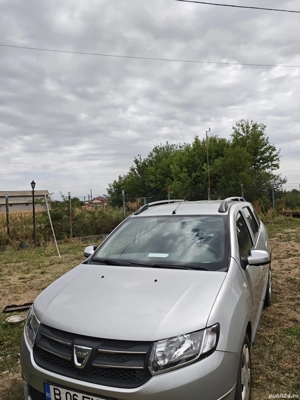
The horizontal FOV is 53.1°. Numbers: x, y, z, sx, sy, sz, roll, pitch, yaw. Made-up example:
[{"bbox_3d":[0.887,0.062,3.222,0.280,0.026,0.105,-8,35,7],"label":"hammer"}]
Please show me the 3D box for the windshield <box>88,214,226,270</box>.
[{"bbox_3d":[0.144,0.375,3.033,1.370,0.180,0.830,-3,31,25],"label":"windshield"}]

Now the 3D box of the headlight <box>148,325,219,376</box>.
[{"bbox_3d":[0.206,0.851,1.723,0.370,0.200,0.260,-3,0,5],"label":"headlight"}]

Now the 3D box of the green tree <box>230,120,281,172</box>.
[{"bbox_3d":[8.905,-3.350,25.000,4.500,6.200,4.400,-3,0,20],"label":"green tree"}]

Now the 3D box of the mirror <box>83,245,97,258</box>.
[{"bbox_3d":[-0.625,0.595,3.459,0.210,0.145,0.125,-3,0,25],"label":"mirror"}]

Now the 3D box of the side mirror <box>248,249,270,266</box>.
[{"bbox_3d":[0.984,0.516,2.719,0.210,0.145,0.125,-3,0,25],"label":"side mirror"}]

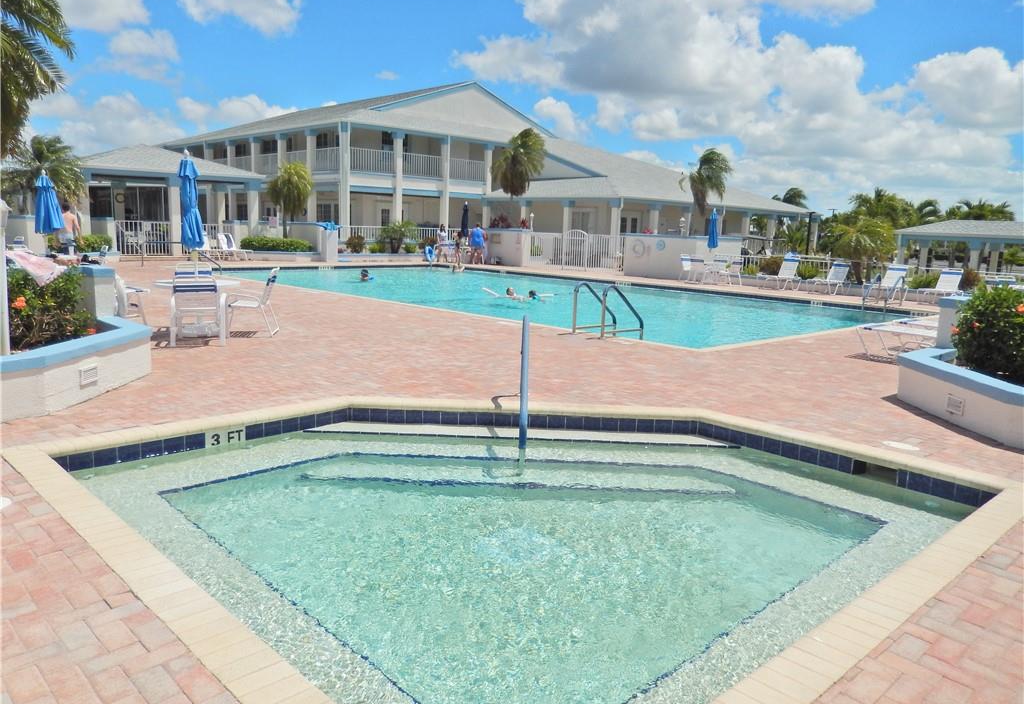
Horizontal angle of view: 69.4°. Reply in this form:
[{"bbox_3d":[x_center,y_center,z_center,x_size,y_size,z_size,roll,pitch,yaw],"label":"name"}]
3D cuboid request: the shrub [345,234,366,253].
[{"bbox_3d":[-6.478,-4.502,30.612,0.900,0.800,0.880,2,9,0],"label":"shrub"}]

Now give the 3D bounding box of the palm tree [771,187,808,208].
[{"bbox_3d":[21.222,-10.053,57.011,3.200,5.290,3.200,2,10,0],"label":"palm tree"}]

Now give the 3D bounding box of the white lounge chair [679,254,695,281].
[{"bbox_3d":[5.778,-2.684,23.852,0.650,0.870,0.580,10,12,39],"label":"white lounge chair"}]

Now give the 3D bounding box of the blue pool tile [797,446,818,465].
[{"bbox_3d":[2.302,0.805,5.727,0.012,0.130,0.152,-6,13,-42],"label":"blue pool tile"}]

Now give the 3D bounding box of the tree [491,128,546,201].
[{"bbox_3d":[0.144,-6.600,30.833,2.350,5.249,2.350,2,10,0],"label":"tree"}]

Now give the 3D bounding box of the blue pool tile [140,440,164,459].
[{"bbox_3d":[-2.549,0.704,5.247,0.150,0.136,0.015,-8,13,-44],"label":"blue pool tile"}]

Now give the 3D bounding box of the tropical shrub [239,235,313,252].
[{"bbox_3d":[-9.218,-4.193,28.849,2.600,0.773,0.880,-7,13,-43],"label":"tropical shrub"}]

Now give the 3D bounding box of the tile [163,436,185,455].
[{"bbox_3d":[-2.498,0.695,5.476,0.150,0.138,0.012,-7,13,-43],"label":"tile"}]

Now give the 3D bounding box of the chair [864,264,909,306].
[{"bbox_3d":[10.093,-1.858,19.898,1.520,0.930,0.640,-6,13,-41],"label":"chair"}]

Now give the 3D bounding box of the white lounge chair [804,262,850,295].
[{"bbox_3d":[9.034,-2.100,21.012,0.660,0.860,1.620,11,13,42],"label":"white lounge chair"}]

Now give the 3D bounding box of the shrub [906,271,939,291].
[{"bbox_3d":[10.938,-1.873,19.678,0.720,0.615,0.820,-7,13,-43],"label":"shrub"}]

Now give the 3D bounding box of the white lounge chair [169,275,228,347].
[{"bbox_3d":[-3.831,-0.535,9.094,0.620,0.840,0.690,-1,10,-18],"label":"white lounge chair"}]

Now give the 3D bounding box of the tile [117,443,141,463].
[{"bbox_3d":[-2.722,0.723,5.264,0.150,0.138,0.012,-7,13,-43],"label":"tile"}]

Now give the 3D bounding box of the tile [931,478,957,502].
[{"bbox_3d":[2.949,0.939,5.055,0.012,0.138,0.150,-7,13,-43],"label":"tile"}]

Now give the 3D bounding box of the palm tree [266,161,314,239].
[{"bbox_3d":[-8.713,-5.650,28.912,1.850,3.520,1.850,2,9,0],"label":"palm tree"}]

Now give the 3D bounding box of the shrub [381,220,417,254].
[{"bbox_3d":[-4.679,-4.672,30.460,1.500,1.468,1.500,2,10,0],"label":"shrub"}]

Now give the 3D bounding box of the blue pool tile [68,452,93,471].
[{"bbox_3d":[-2.896,0.739,4.970,0.152,0.130,0.012,-7,13,-44],"label":"blue pool tile"}]

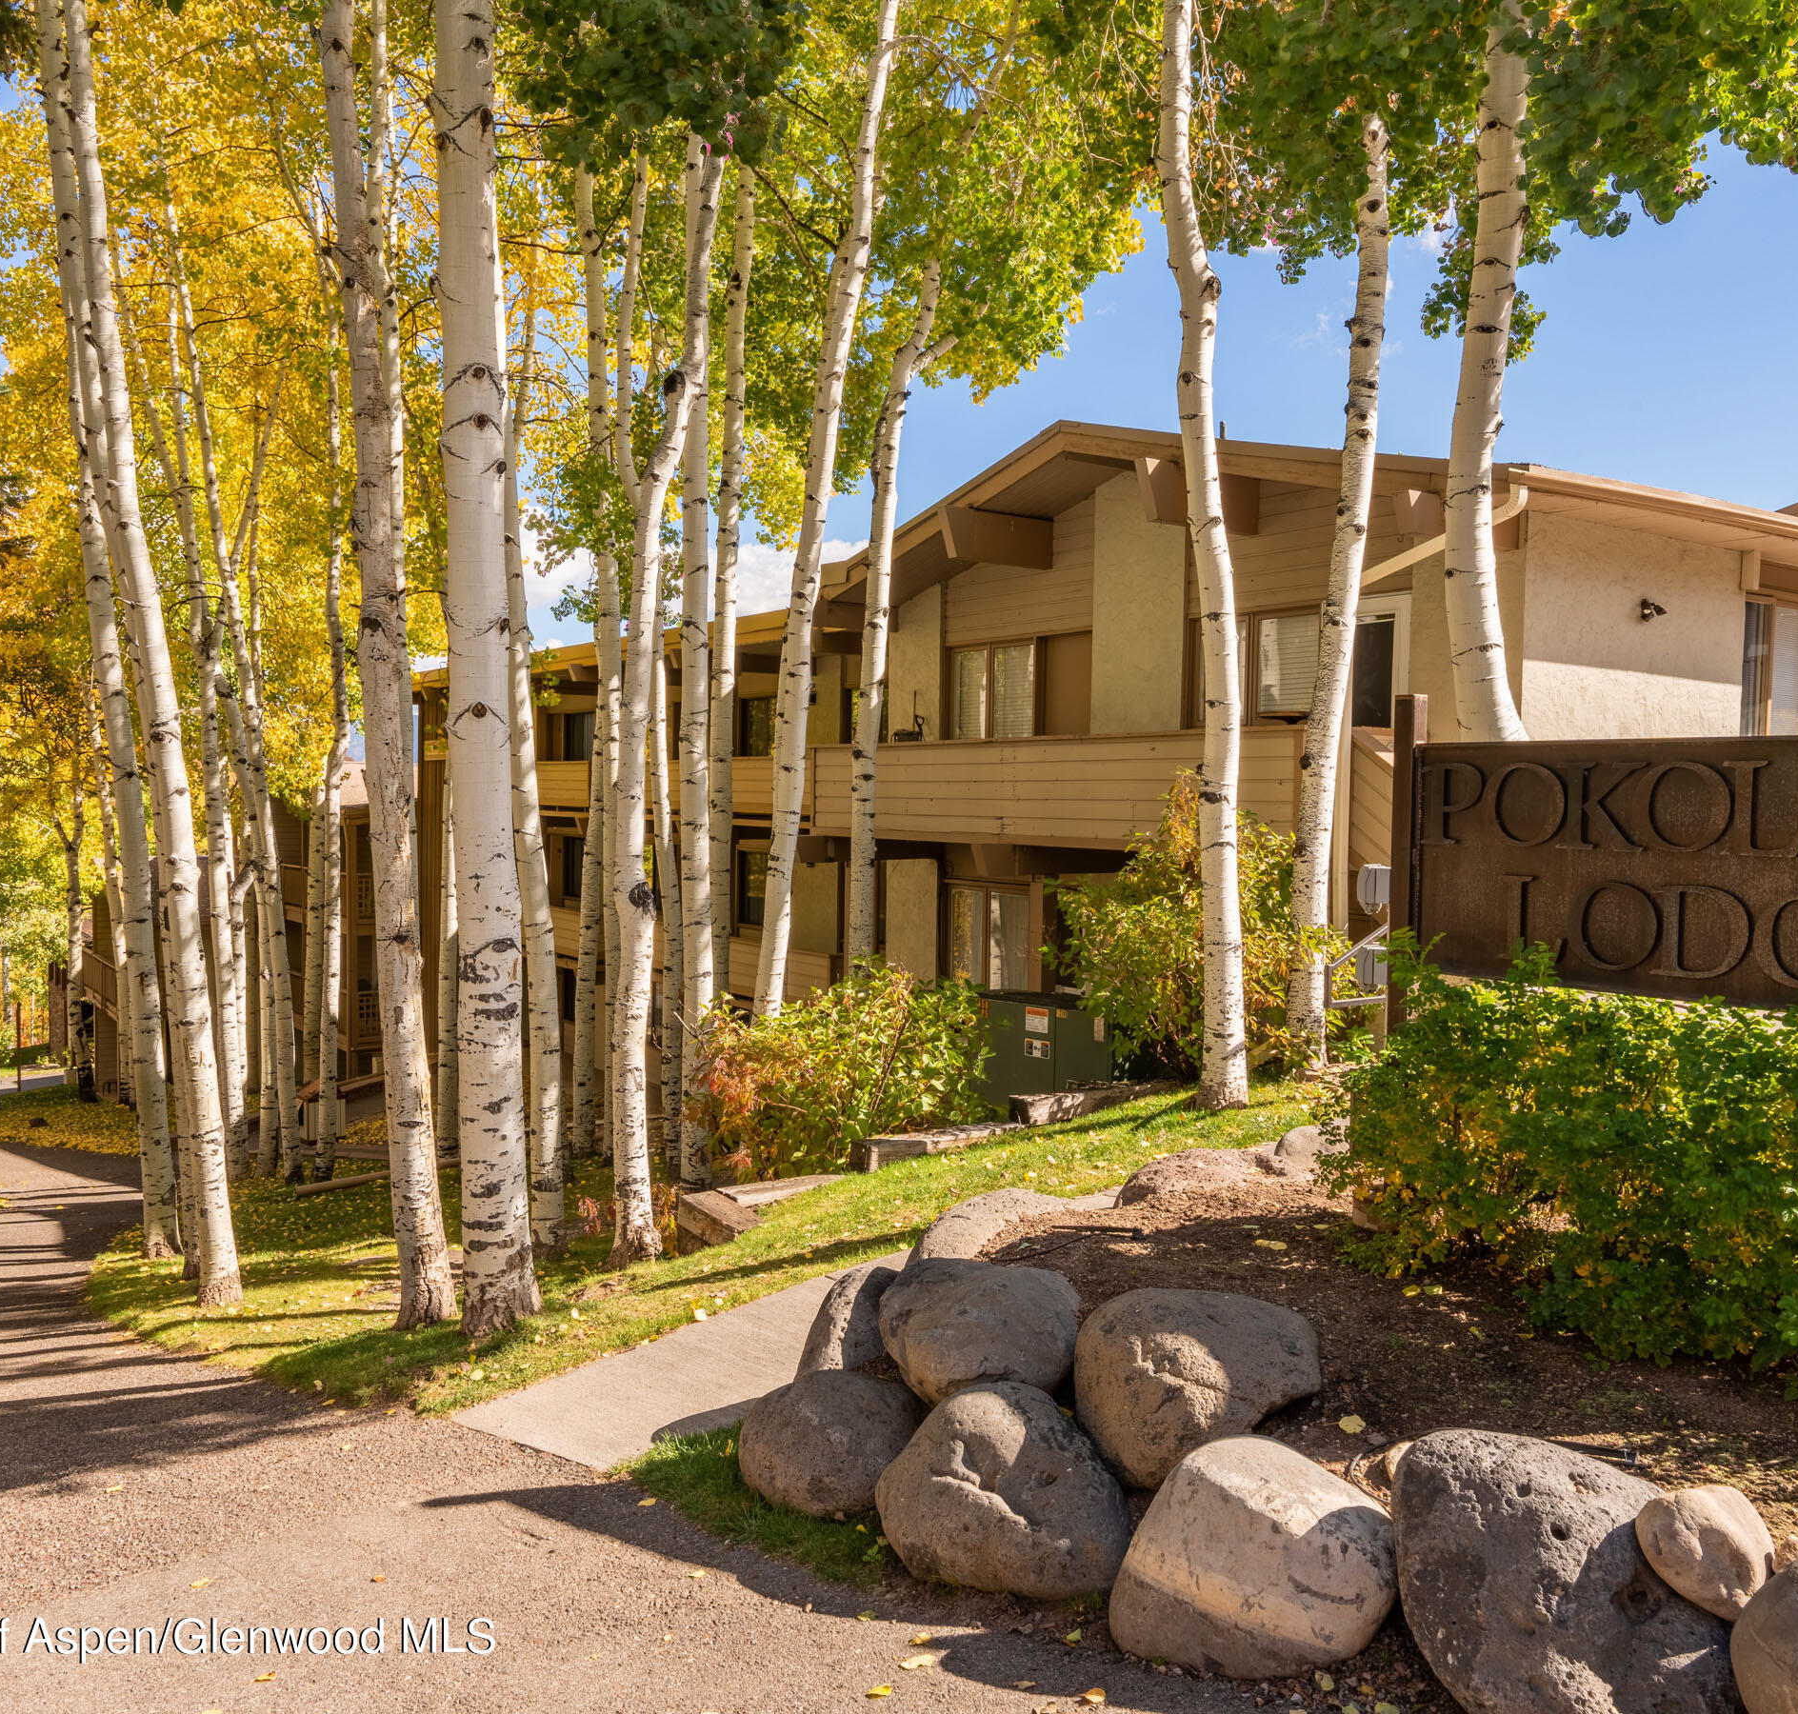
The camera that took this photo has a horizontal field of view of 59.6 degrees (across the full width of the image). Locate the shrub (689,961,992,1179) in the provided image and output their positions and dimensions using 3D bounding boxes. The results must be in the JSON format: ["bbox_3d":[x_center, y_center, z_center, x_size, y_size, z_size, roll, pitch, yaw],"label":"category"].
[{"bbox_3d":[-0.351,1.413,10.358,1.937,1.434,1.700,1,2,0],"label":"shrub"}]

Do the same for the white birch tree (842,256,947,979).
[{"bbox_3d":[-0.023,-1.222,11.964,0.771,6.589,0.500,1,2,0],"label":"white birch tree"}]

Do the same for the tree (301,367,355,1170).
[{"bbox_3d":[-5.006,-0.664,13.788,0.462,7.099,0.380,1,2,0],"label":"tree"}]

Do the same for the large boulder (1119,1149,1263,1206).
[{"bbox_3d":[1.289,1.428,6.955,0.667,0.278,0.500,1,2,0],"label":"large boulder"}]

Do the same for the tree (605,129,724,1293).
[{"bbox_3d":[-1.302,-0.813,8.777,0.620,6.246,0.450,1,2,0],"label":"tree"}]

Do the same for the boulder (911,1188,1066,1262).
[{"bbox_3d":[0.365,1.529,6.409,0.623,0.356,0.500,1,2,0],"label":"boulder"}]

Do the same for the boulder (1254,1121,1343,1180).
[{"bbox_3d":[1.911,1.406,7.454,0.457,0.298,0.420,1,2,0],"label":"boulder"}]

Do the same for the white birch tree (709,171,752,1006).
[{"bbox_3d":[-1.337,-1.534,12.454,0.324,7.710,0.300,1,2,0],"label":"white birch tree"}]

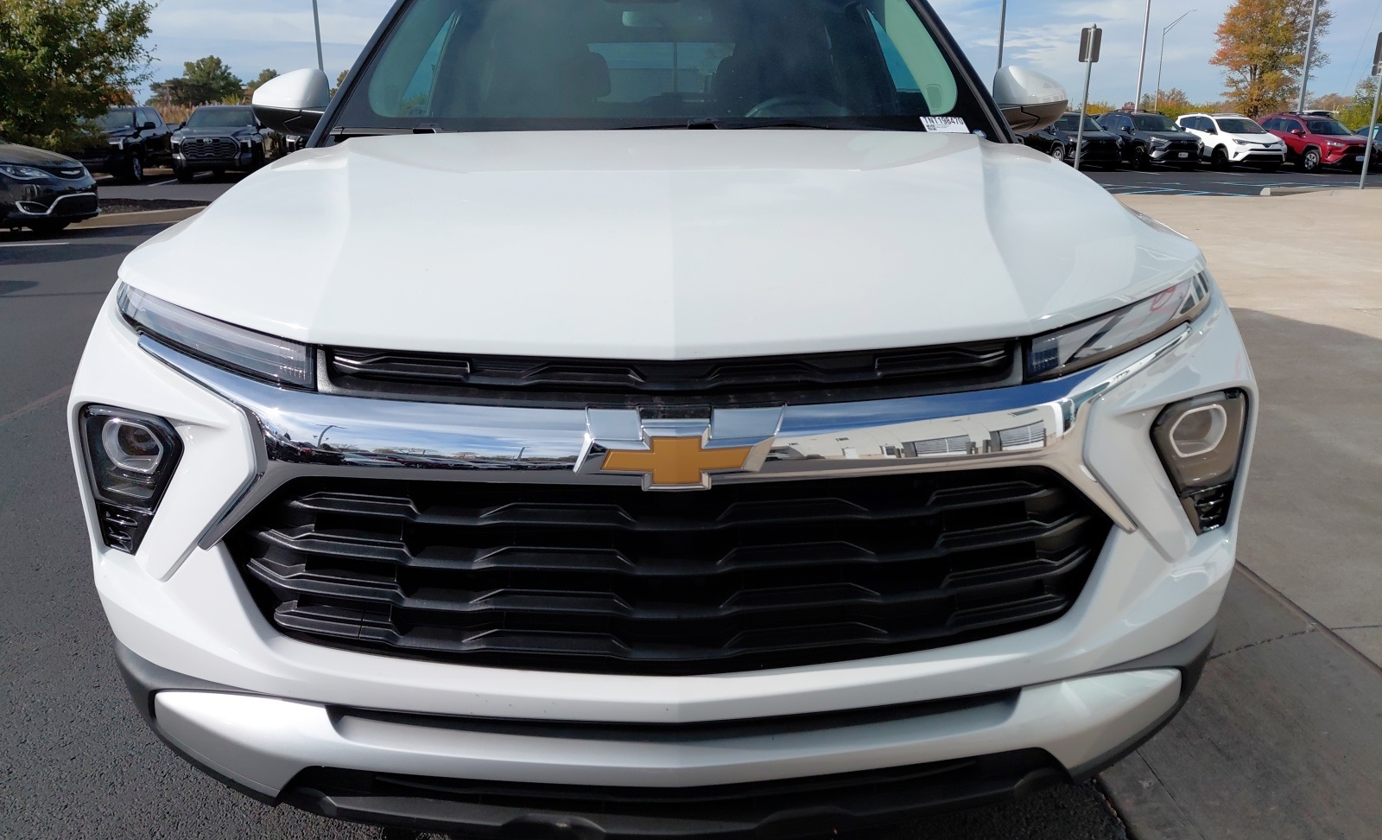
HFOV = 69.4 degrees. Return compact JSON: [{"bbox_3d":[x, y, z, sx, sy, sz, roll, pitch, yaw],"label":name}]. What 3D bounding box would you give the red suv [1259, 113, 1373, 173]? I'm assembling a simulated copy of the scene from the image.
[{"bbox_3d":[20.716,-9.366,33.608,1.860,1.700,4.600,-3,16,-9],"label":"red suv"}]

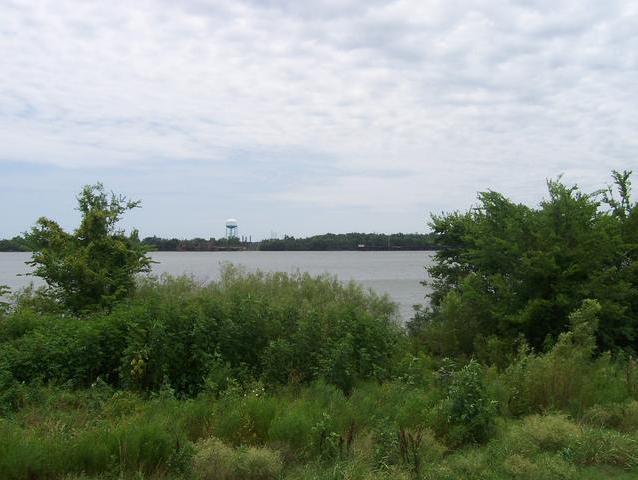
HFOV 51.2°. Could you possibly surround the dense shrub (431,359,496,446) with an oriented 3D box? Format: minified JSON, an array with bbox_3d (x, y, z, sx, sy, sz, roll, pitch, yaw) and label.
[{"bbox_3d":[1.820,2.030,8.400,0.800,1.050,0.800,0,-1,0],"label":"dense shrub"}]

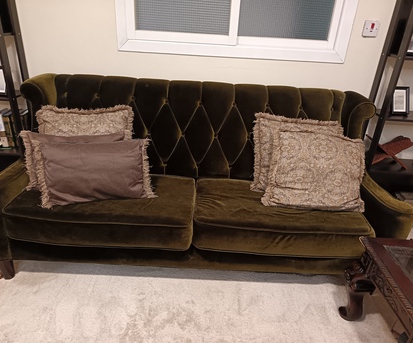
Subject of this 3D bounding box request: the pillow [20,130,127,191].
[{"bbox_3d":[-0.705,-0.059,1.778,0.576,0.321,0.120,-2,13,-11],"label":"pillow"}]

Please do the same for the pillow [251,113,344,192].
[{"bbox_3d":[0.538,-0.089,1.897,0.518,0.441,0.130,6,1,-3],"label":"pillow"}]

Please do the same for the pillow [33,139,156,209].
[{"bbox_3d":[-0.560,0.004,1.634,0.567,0.334,0.130,-4,15,-8],"label":"pillow"}]

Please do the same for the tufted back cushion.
[{"bbox_3d":[-0.051,-0.231,1.939,1.900,0.585,0.270,3,27,-1],"label":"tufted back cushion"}]

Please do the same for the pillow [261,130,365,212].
[{"bbox_3d":[0.621,-0.005,1.802,0.525,0.420,0.140,7,-13,10],"label":"pillow"}]

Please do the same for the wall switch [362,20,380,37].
[{"bbox_3d":[0.975,-0.838,1.876,0.087,0.087,0.018,3,27,-1],"label":"wall switch"}]

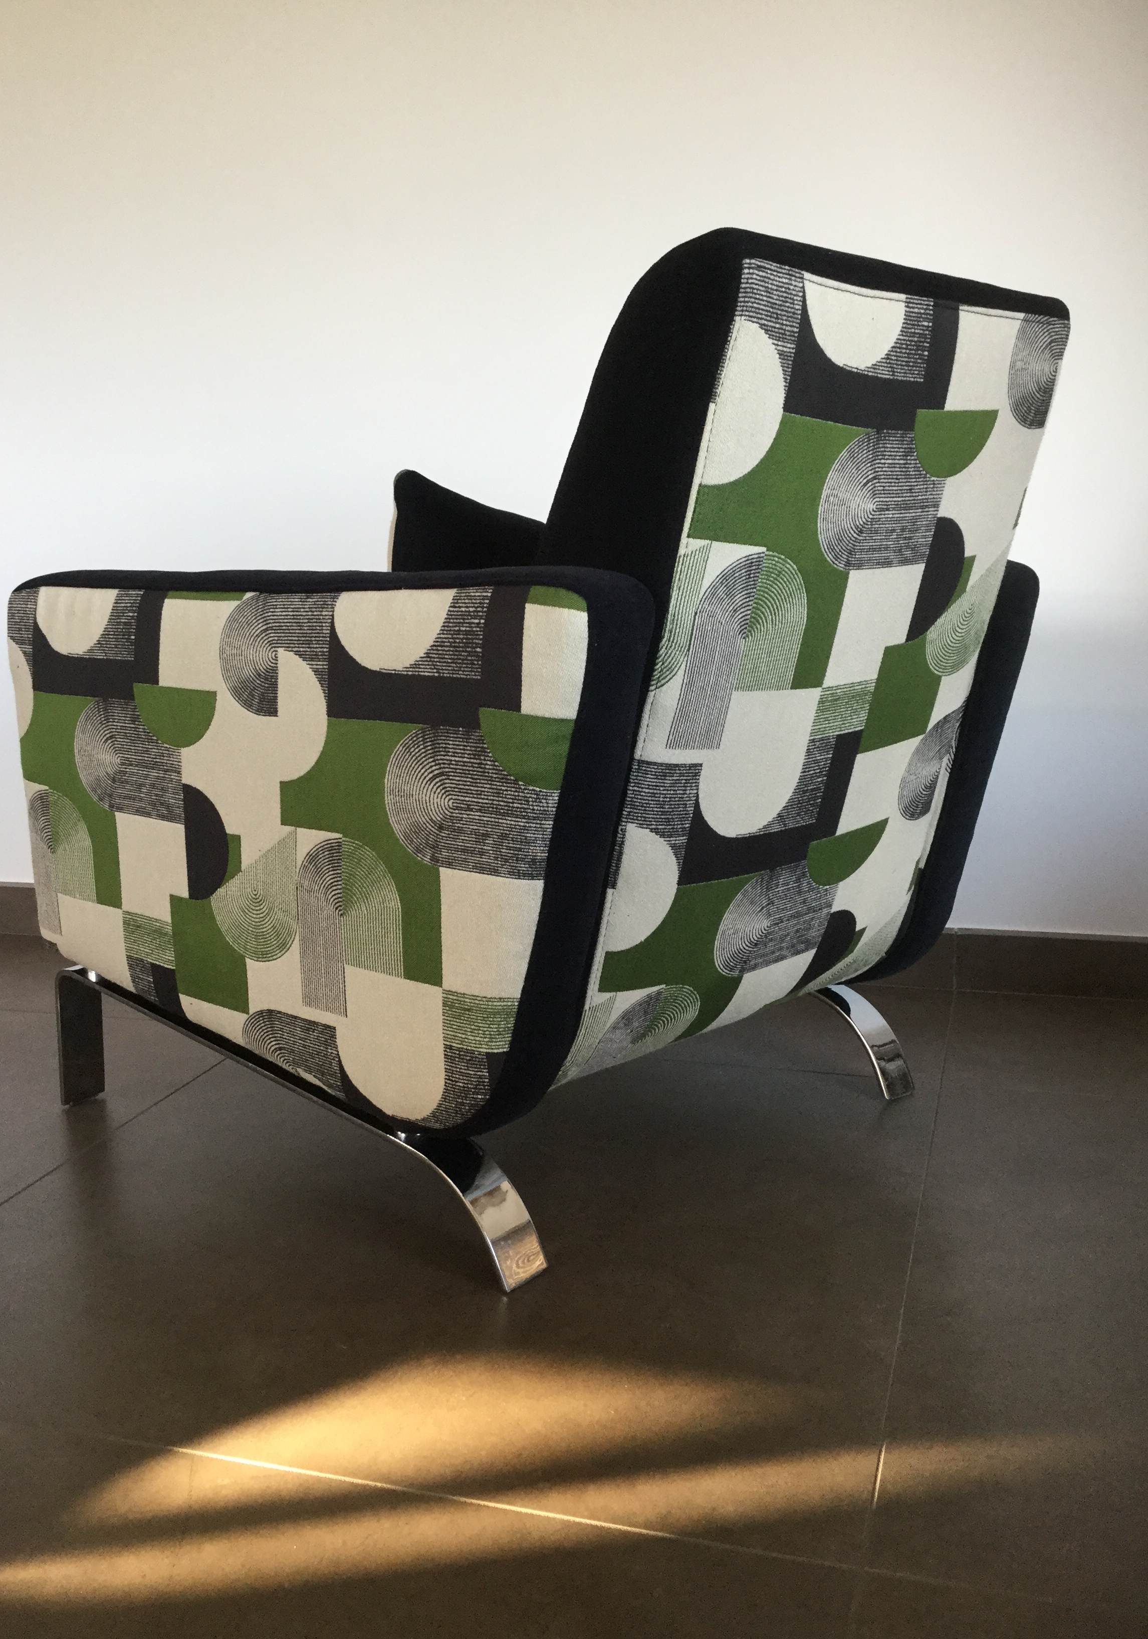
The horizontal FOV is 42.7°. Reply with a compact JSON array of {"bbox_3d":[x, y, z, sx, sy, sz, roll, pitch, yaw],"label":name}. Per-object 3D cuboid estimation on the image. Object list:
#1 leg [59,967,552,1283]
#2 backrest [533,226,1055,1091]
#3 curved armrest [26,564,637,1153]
[{"bbox_3d":[-0.293,0.270,1.401,0.676,0.156,0.050,7,13,40],"label":"leg"},{"bbox_3d":[0.175,-0.132,1.262,0.138,0.649,0.503,26,26,37],"label":"backrest"},{"bbox_3d":[-0.250,0.014,1.294,0.781,0.462,0.073,7,13,40],"label":"curved armrest"}]

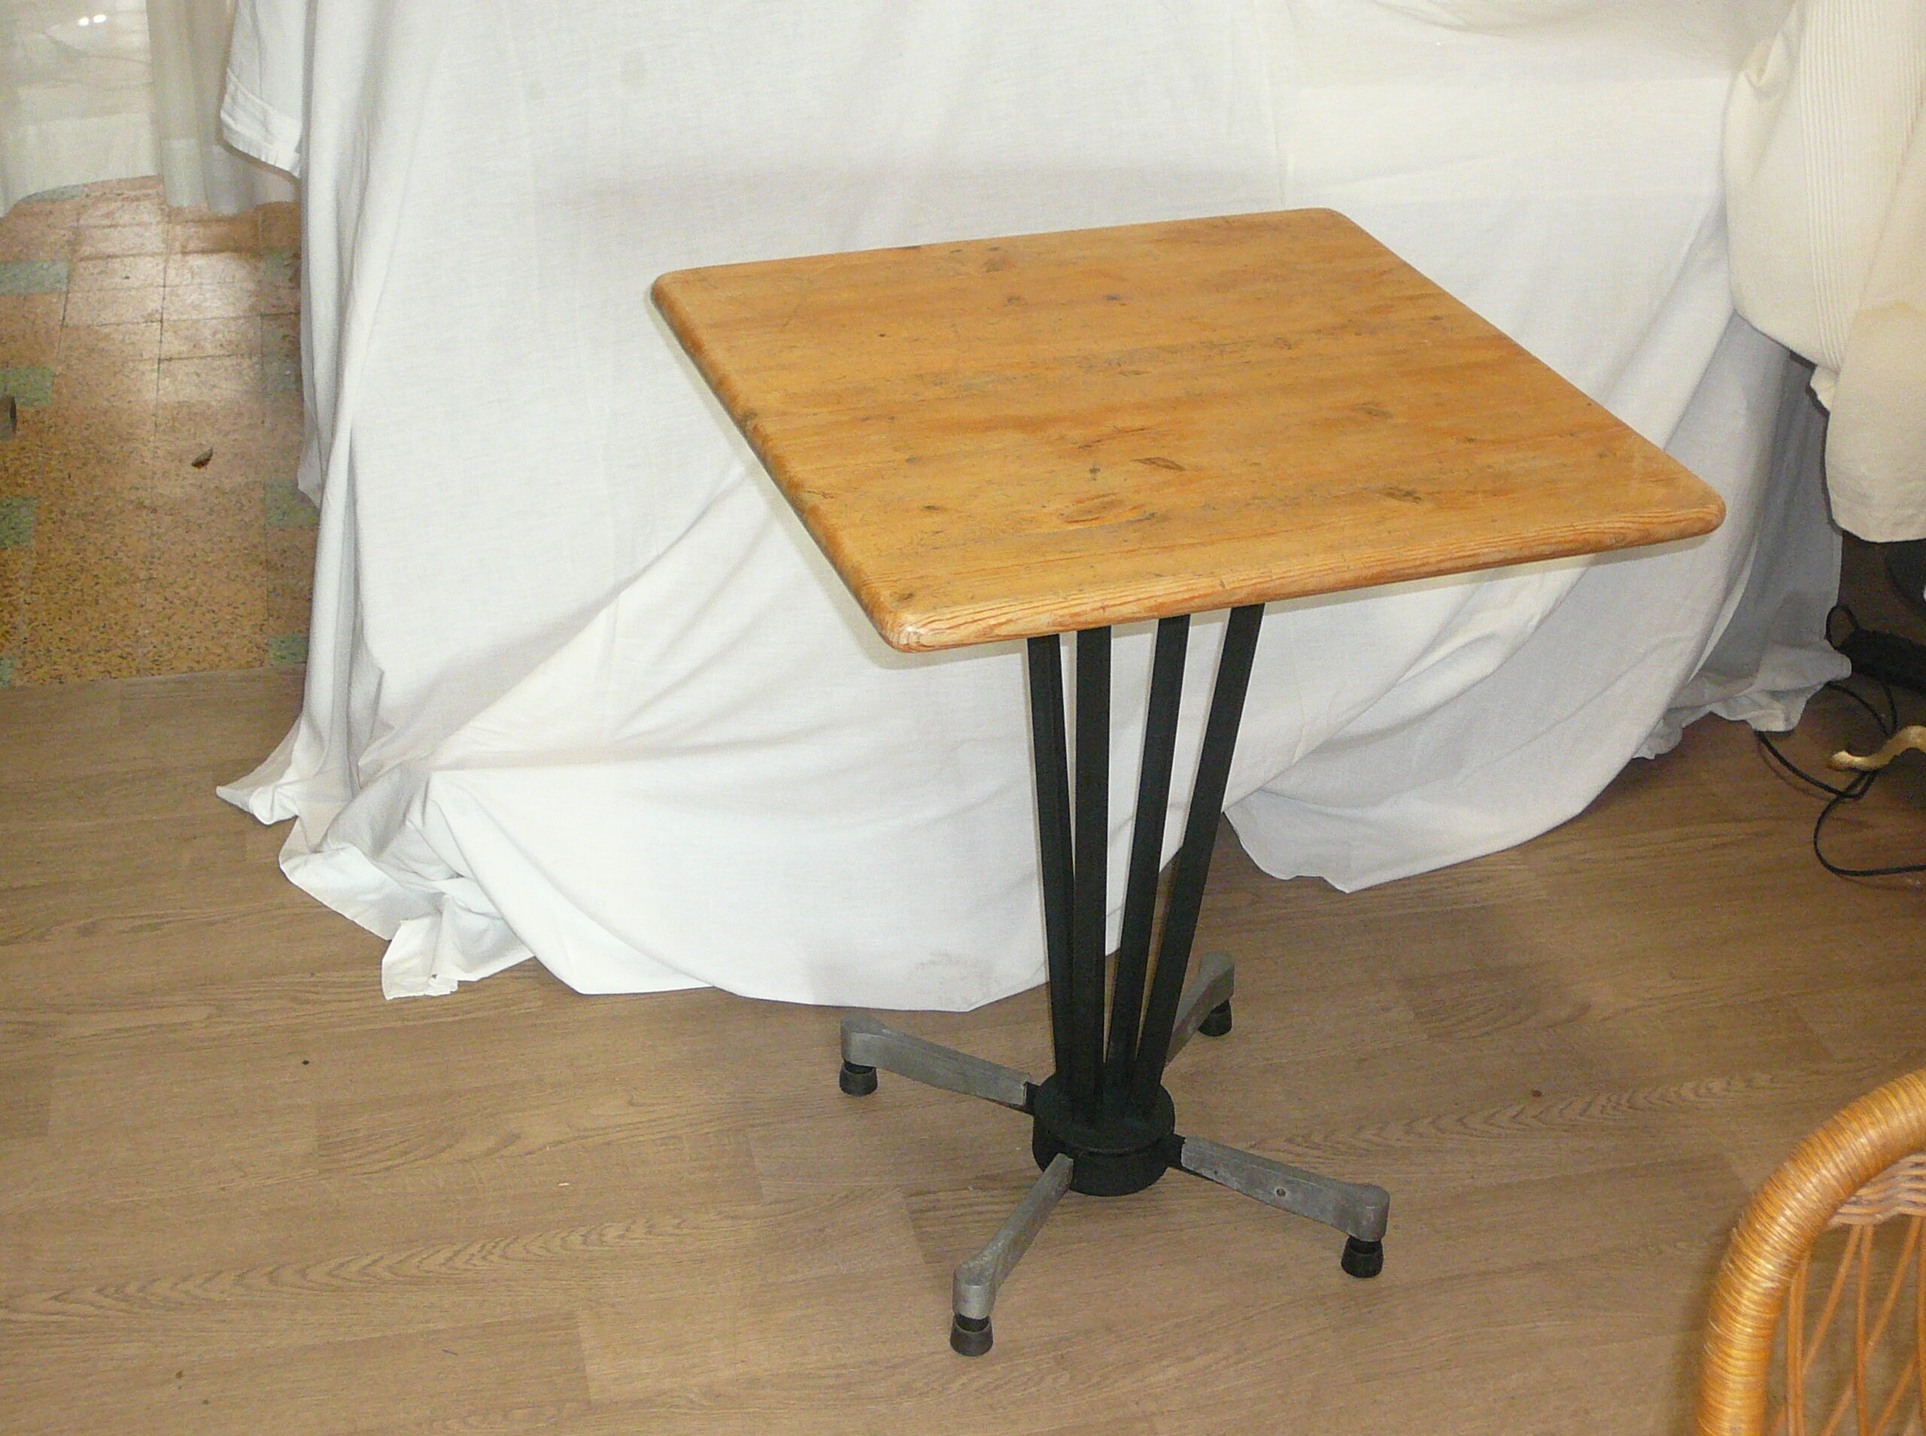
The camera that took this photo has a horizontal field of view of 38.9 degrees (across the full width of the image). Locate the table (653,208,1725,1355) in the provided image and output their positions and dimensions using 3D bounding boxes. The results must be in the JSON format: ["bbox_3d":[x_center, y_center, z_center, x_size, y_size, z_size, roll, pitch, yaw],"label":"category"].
[{"bbox_3d":[0.125,0.072,2.145,0.593,0.740,0.603,-9,32,-18],"label":"table"}]

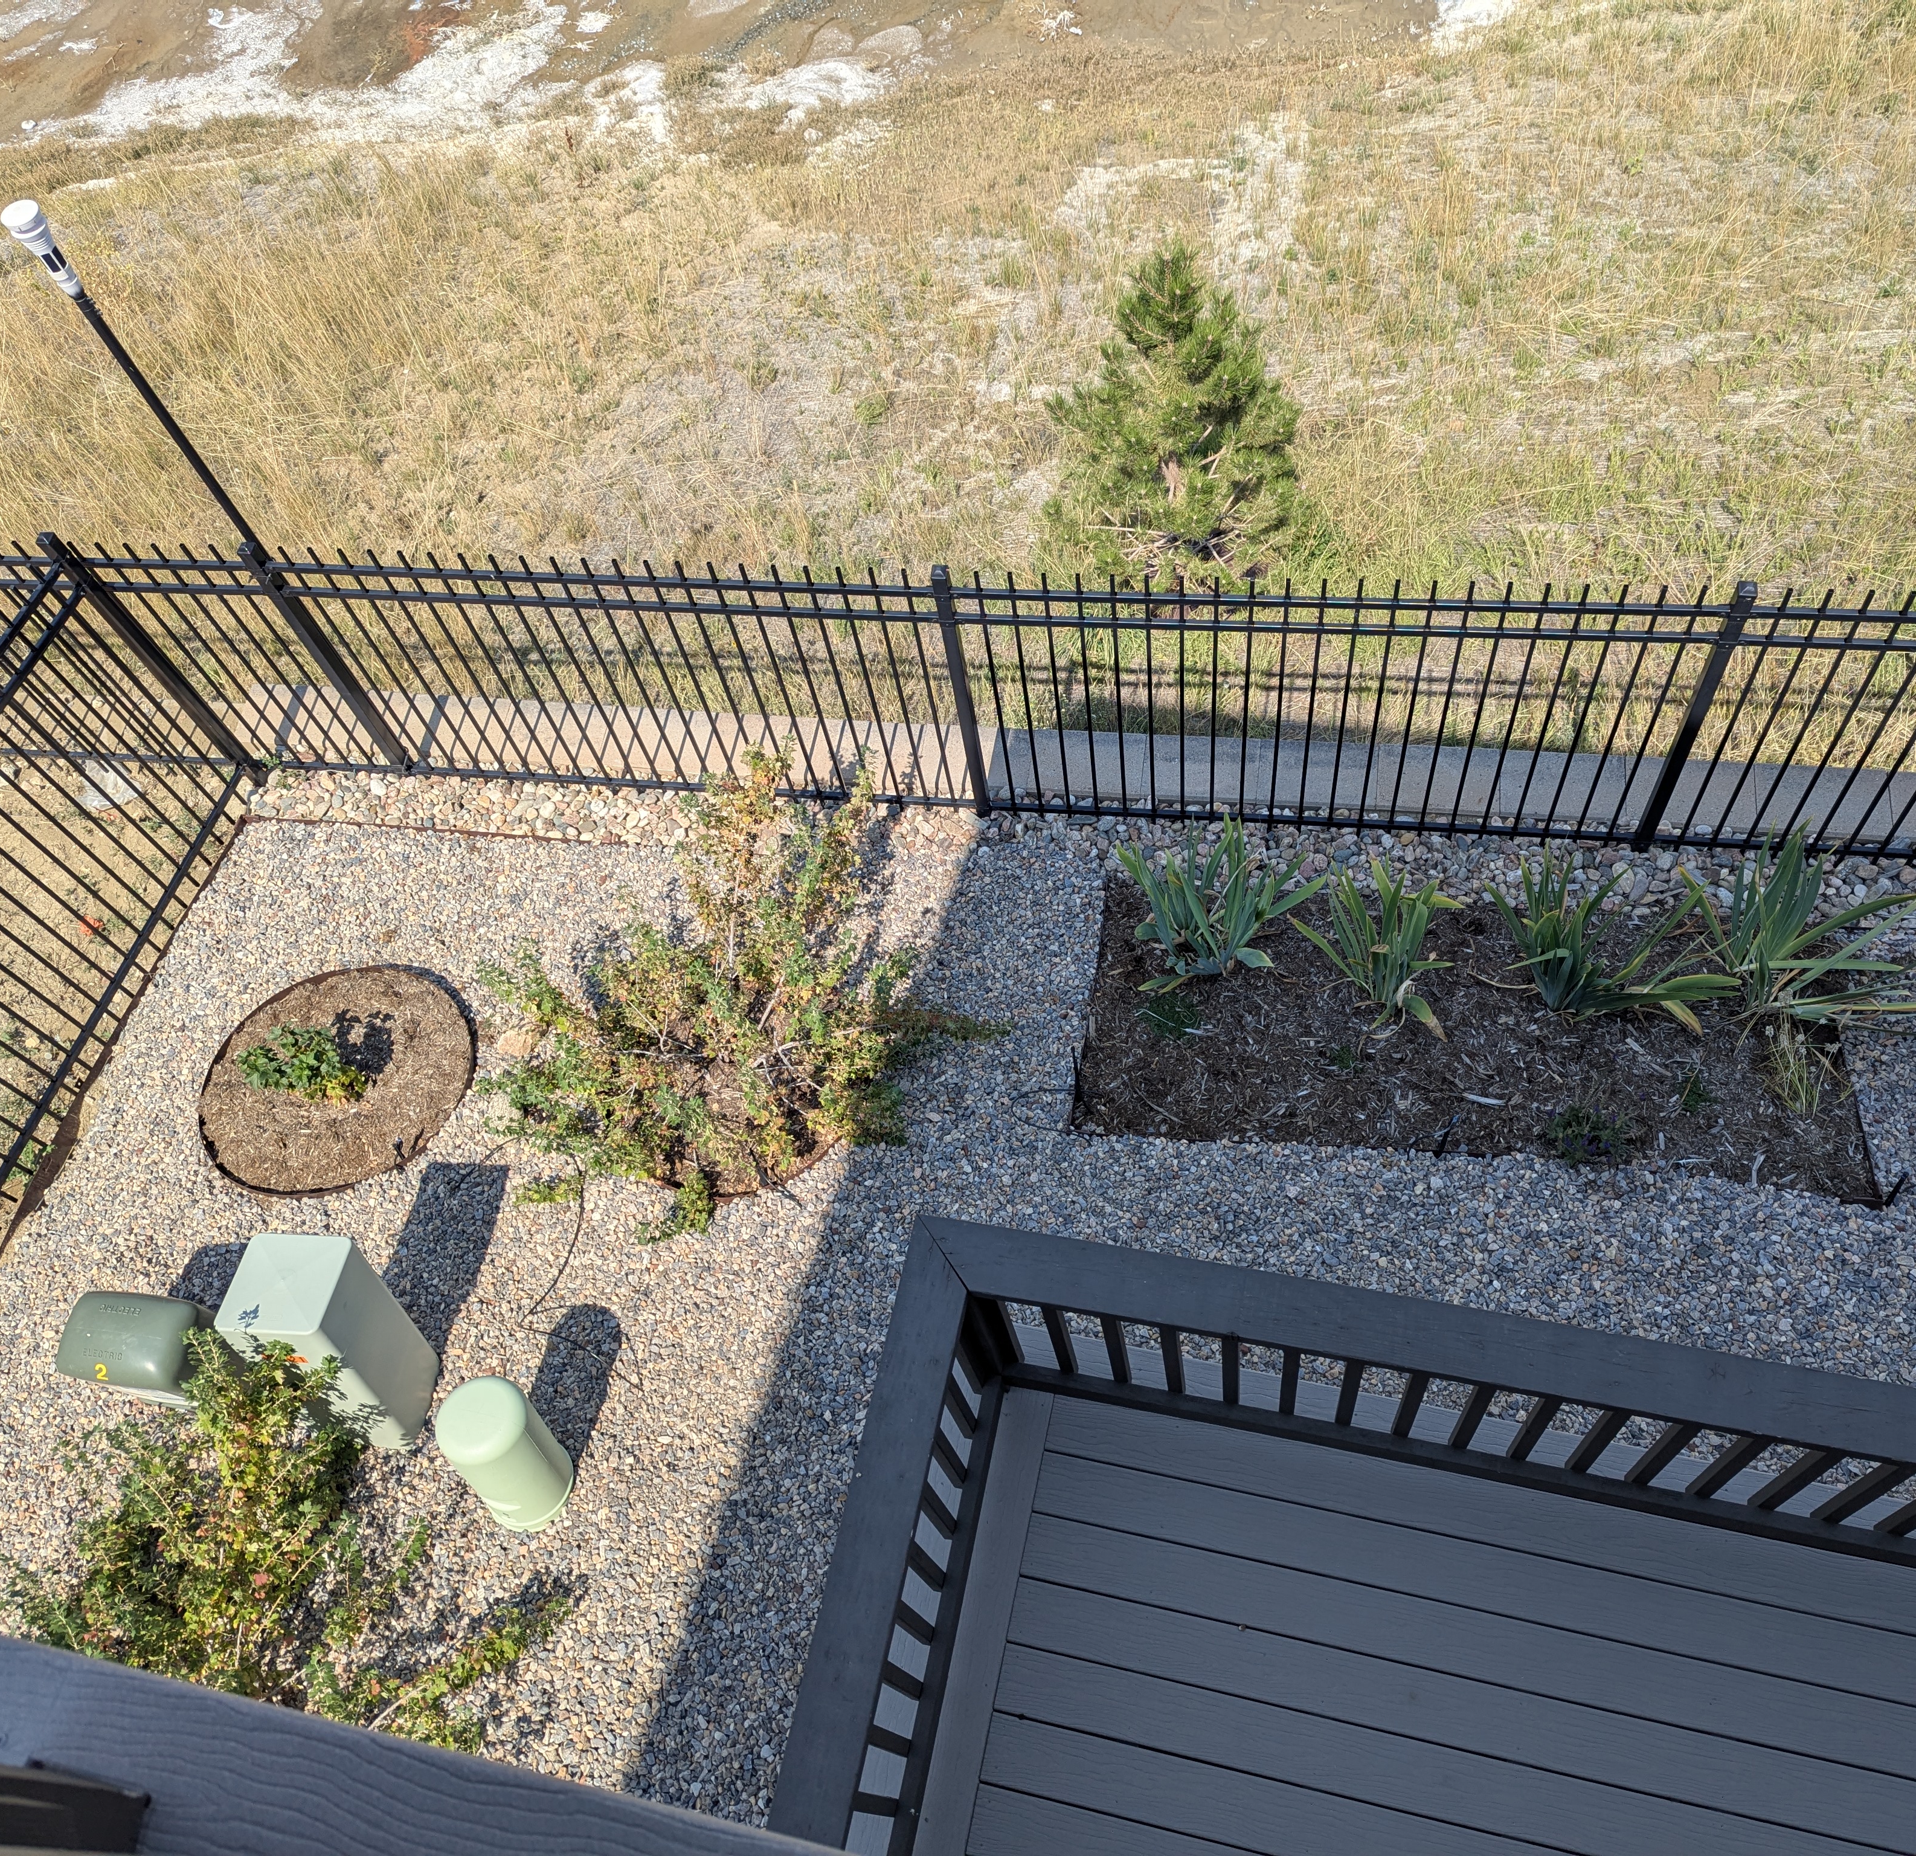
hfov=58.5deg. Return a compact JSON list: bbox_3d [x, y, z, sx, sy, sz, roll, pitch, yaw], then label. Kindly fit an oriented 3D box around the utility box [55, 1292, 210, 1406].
[{"bbox_3d":[-2.435,1.305,5.238,0.380,0.420,0.275,4,62,10],"label":"utility box"}]

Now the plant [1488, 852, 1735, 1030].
[{"bbox_3d":[2.175,0.070,5.747,0.800,0.400,0.520,4,62,10],"label":"plant"}]

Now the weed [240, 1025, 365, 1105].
[{"bbox_3d":[-2.237,0.480,5.933,0.390,0.340,0.300,4,62,10],"label":"weed"}]

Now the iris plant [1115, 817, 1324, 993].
[{"bbox_3d":[0.900,-0.052,5.986,0.700,0.430,0.550,4,62,10],"label":"iris plant"}]

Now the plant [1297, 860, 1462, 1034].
[{"bbox_3d":[1.421,0.067,5.845,0.560,0.400,0.520,4,62,10],"label":"plant"}]

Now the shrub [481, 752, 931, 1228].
[{"bbox_3d":[-0.773,0.178,5.718,1.400,0.840,1.450,4,62,10],"label":"shrub"}]

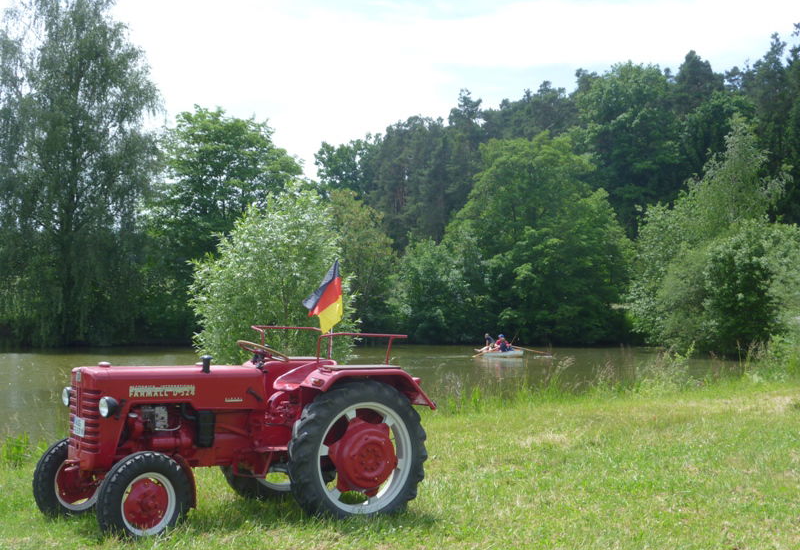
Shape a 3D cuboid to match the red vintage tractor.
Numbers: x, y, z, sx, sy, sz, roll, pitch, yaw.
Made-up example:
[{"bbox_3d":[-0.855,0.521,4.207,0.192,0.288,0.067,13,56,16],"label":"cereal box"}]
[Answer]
[{"bbox_3d":[-1.292,1.215,9.437,2.870,1.600,1.540,2,-3,-34],"label":"red vintage tractor"}]

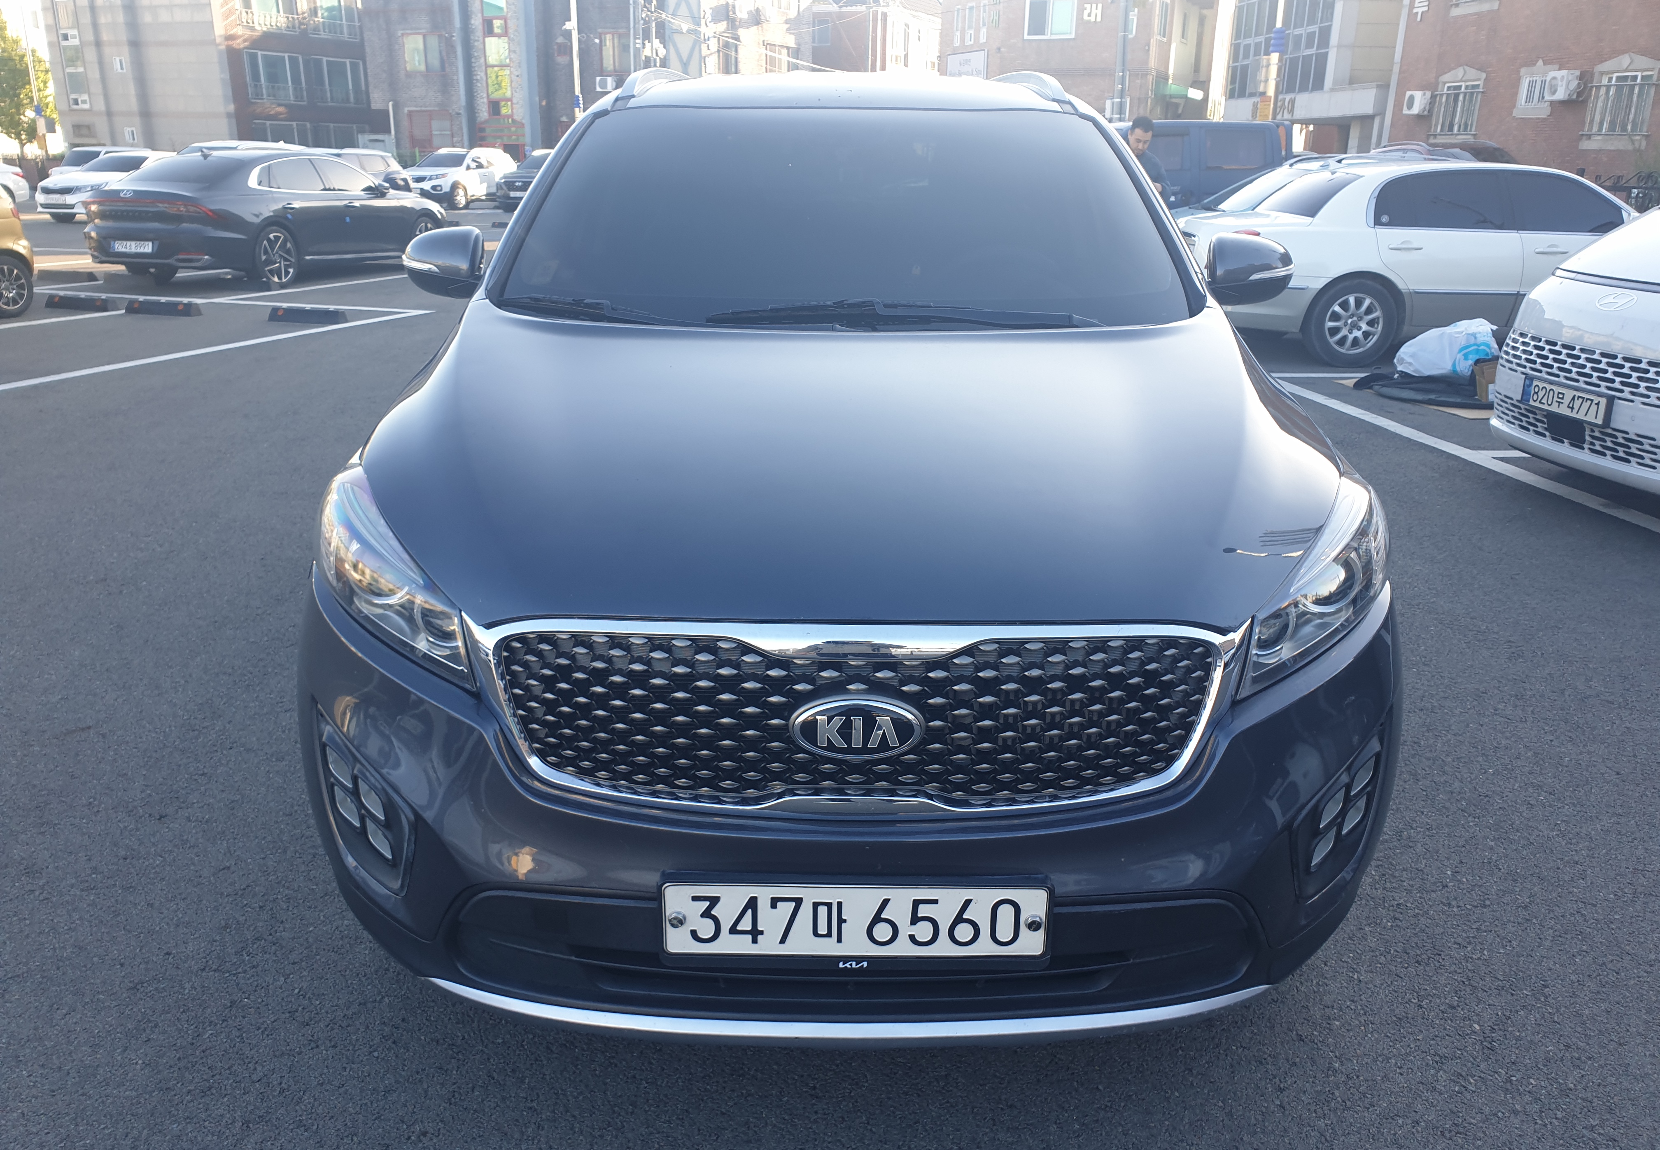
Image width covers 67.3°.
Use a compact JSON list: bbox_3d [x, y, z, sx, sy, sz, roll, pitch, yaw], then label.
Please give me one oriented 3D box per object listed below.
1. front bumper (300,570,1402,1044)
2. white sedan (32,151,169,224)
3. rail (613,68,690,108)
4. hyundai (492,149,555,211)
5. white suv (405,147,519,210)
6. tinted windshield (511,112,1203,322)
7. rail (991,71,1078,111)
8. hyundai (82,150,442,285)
[{"bbox_3d":[0.031,0.350,1.935,1.860,0.630,0.580,1,19,0],"label":"front bumper"},{"bbox_3d":[-15.521,-8.825,28.252,1.860,1.475,4.850,6,19,16],"label":"white sedan"},{"bbox_3d":[-0.485,-1.624,4.202,0.110,0.130,2.150,1,19,0],"label":"rail"},{"bbox_3d":[-8.063,-11.654,36.835,1.860,1.680,4.550,7,20,16],"label":"hyundai"},{"bbox_3d":[-10.925,-11.746,36.766,1.880,1.720,4.670,7,20,16],"label":"white suv"},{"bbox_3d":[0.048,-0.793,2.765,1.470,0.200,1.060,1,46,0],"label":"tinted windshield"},{"bbox_3d":[0.628,-1.630,4.327,0.110,0.115,1.880,1,18,0],"label":"rail"},{"bbox_3d":[-6.700,-4.462,15.456,1.875,1.470,4.980,6,19,16],"label":"hyundai"}]

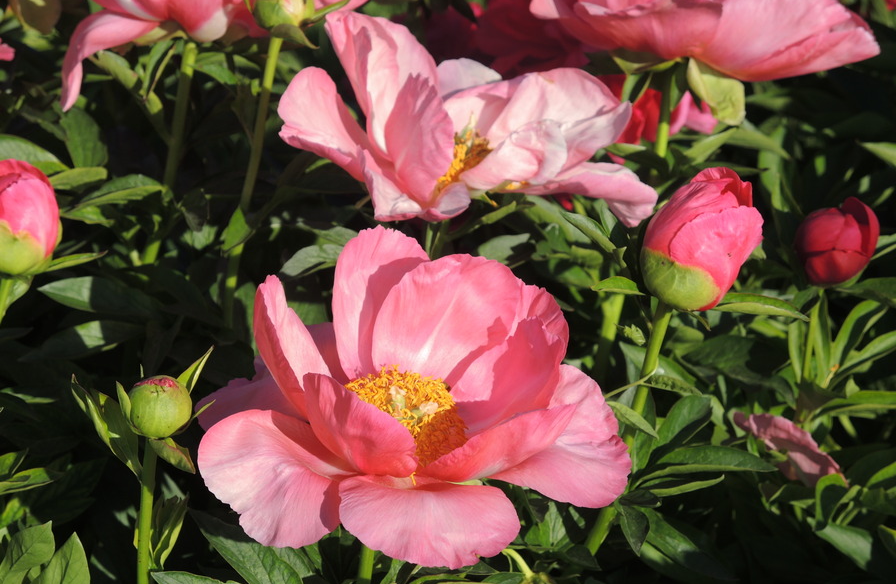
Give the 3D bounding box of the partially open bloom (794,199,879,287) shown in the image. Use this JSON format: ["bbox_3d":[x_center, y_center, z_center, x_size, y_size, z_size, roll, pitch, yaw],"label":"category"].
[{"bbox_3d":[0.200,-0.026,1.400,0.043,0.045,0.043,8,19,-3],"label":"partially open bloom"}]

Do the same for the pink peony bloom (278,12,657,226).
[{"bbox_3d":[0.010,-0.088,1.380,0.190,0.095,0.140,-2,20,-5],"label":"pink peony bloom"}]

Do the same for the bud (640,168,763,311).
[{"bbox_3d":[0.104,-0.022,1.120,0.045,0.056,0.044,23,12,-5],"label":"bud"}]

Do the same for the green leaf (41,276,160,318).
[{"bbox_3d":[-0.147,0.002,1.140,0.051,0.008,0.024,7,28,-15],"label":"green leaf"}]

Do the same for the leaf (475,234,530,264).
[{"bbox_3d":[0.028,-0.021,1.380,0.035,0.008,0.022,-12,39,-16],"label":"leaf"}]

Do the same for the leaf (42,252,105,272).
[{"bbox_3d":[-0.161,-0.013,1.170,0.031,0.006,0.012,2,22,5],"label":"leaf"}]

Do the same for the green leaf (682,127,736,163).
[{"bbox_3d":[0.144,-0.081,1.500,0.036,0.008,0.018,-19,32,-19],"label":"green leaf"}]

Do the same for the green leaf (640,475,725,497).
[{"bbox_3d":[0.097,0.080,1.120,0.037,0.008,0.013,2,27,4],"label":"green leaf"}]

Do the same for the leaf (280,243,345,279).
[{"bbox_3d":[-0.060,-0.015,1.240,0.042,0.010,0.020,-20,33,-21],"label":"leaf"}]

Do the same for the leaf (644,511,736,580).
[{"bbox_3d":[0.101,0.105,1.130,0.049,0.009,0.018,33,42,5],"label":"leaf"}]

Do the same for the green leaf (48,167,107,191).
[{"bbox_3d":[-0.181,-0.055,1.320,0.034,0.008,0.014,-6,31,-10],"label":"green leaf"}]

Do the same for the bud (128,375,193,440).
[{"bbox_3d":[-0.113,0.045,1.060,0.025,0.025,0.025,2,18,-1],"label":"bud"}]

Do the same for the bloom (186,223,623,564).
[{"bbox_3d":[-0.012,0.037,1.040,0.164,0.085,0.145,0,28,0],"label":"bloom"}]

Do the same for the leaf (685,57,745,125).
[{"bbox_3d":[0.128,-0.095,1.300,0.023,0.010,0.037,-34,78,-20],"label":"leaf"}]

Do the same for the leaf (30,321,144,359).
[{"bbox_3d":[-0.151,0.020,1.140,0.047,0.007,0.020,-12,33,-18],"label":"leaf"}]

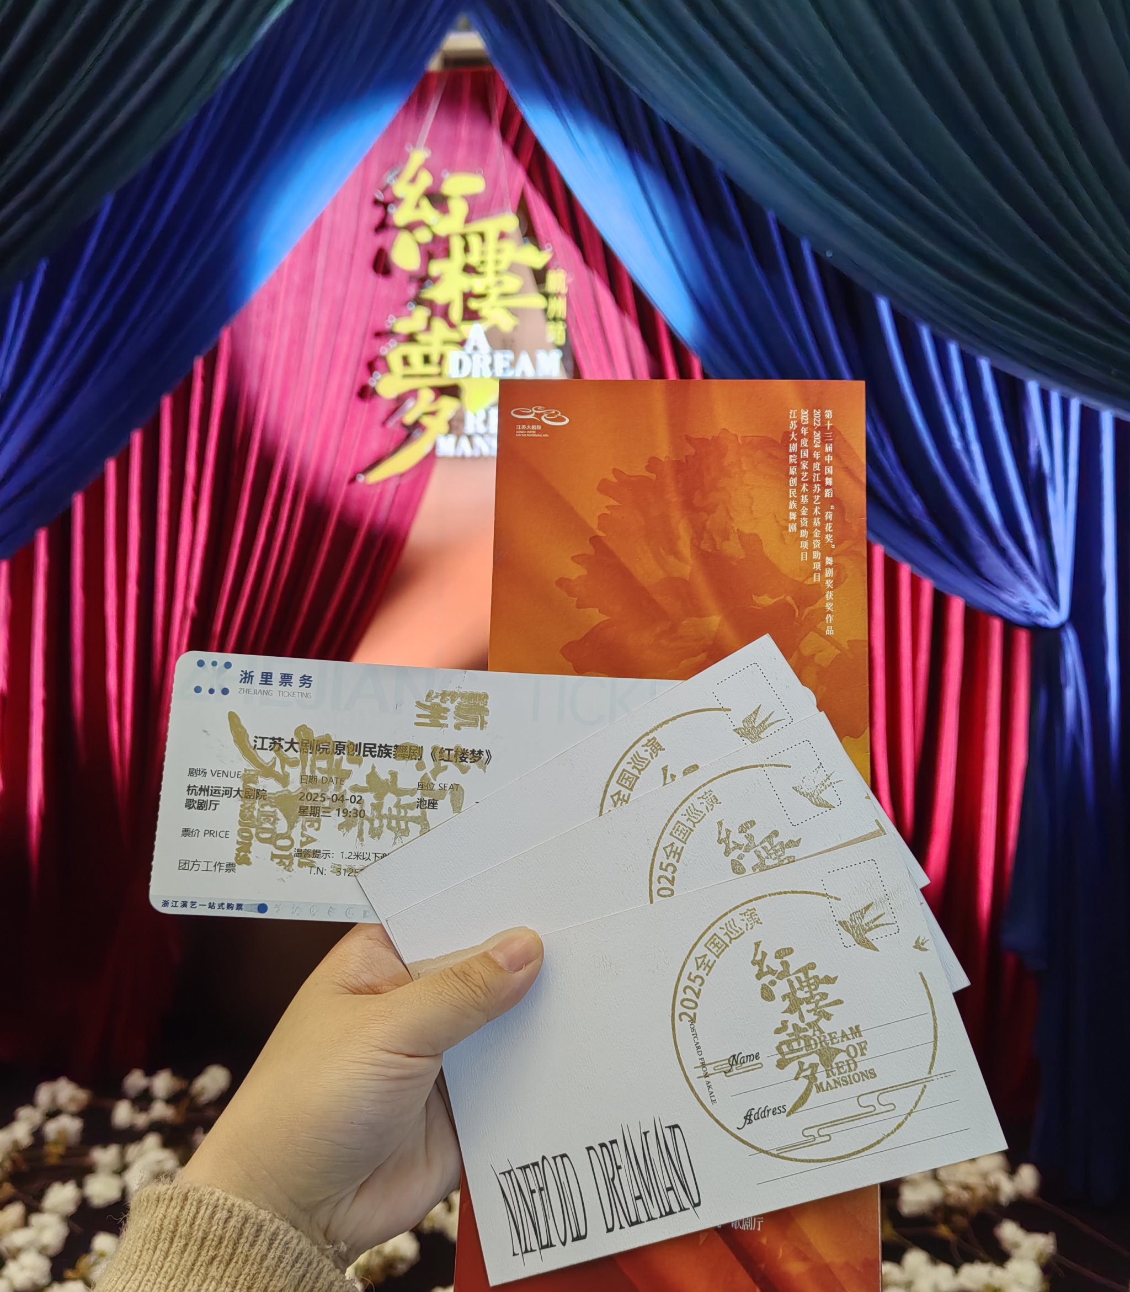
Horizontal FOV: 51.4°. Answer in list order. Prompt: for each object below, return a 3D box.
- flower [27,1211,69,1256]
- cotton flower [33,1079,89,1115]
[{"bbox_3d":[-0.880,1.002,2.000,0.070,0.074,0.070,0,-3,0],"label":"flower"},{"bbox_3d":[-0.779,0.696,1.815,0.081,0.052,0.075,0,-3,0],"label":"cotton flower"}]

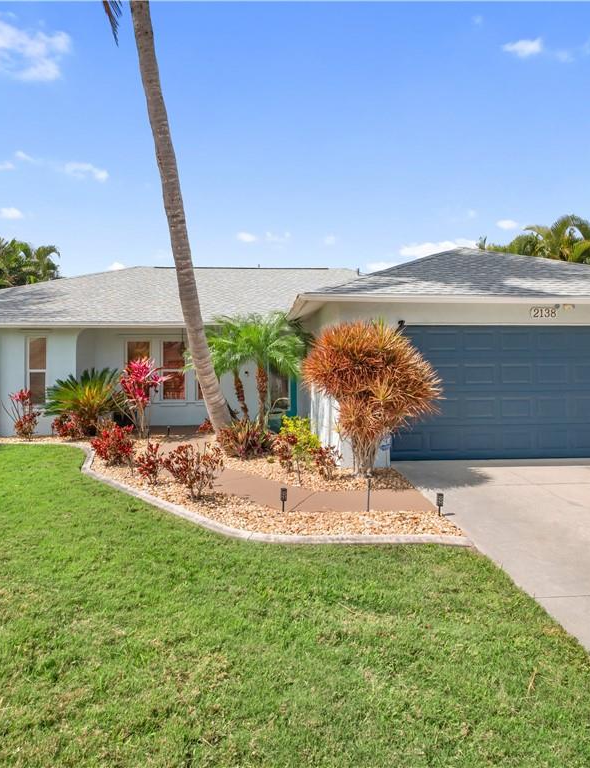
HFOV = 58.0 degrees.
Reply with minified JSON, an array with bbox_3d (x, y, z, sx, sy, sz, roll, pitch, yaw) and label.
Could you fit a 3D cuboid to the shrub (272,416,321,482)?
[{"bbox_3d":[0.030,0.880,7.350,0.650,0.860,0.620,0,0,0],"label":"shrub"}]

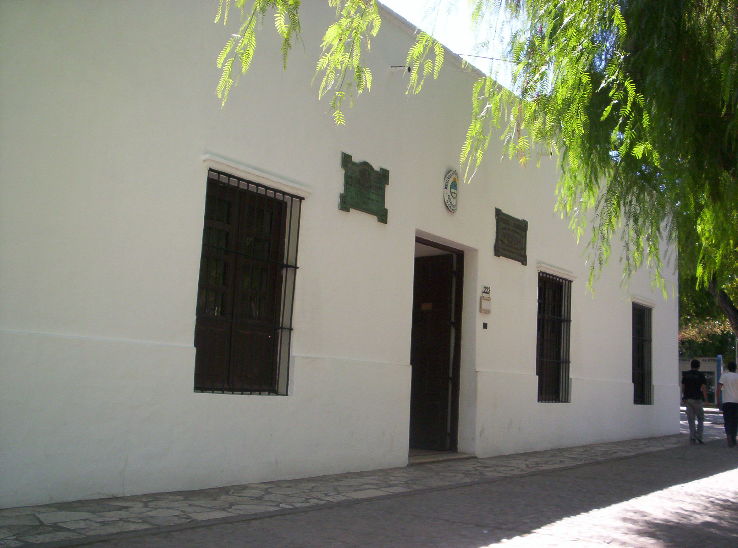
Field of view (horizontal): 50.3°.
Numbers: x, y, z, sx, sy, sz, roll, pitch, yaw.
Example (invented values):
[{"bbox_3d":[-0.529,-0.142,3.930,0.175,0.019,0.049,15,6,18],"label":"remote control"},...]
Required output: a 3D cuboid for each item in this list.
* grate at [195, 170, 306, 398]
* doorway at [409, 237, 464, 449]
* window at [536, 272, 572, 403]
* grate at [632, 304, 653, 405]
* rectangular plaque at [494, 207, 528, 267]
[{"bbox_3d":[-1.093,0.126,7.367,0.060,1.982,1.240,-4,-10,37],"label":"grate"},{"bbox_3d":[0.861,0.952,10.175,0.250,2.767,1.601,-4,-10,37],"label":"doorway"},{"bbox_3d":[3.015,1.063,12.796,0.100,2.035,1.341,-4,-10,37],"label":"window"},{"bbox_3d":[5.678,1.668,16.234,0.060,2.035,1.283,-4,-10,37],"label":"grate"},{"bbox_3d":[2.155,-0.535,11.713,0.040,0.705,1.065,-4,-10,37],"label":"rectangular plaque"}]

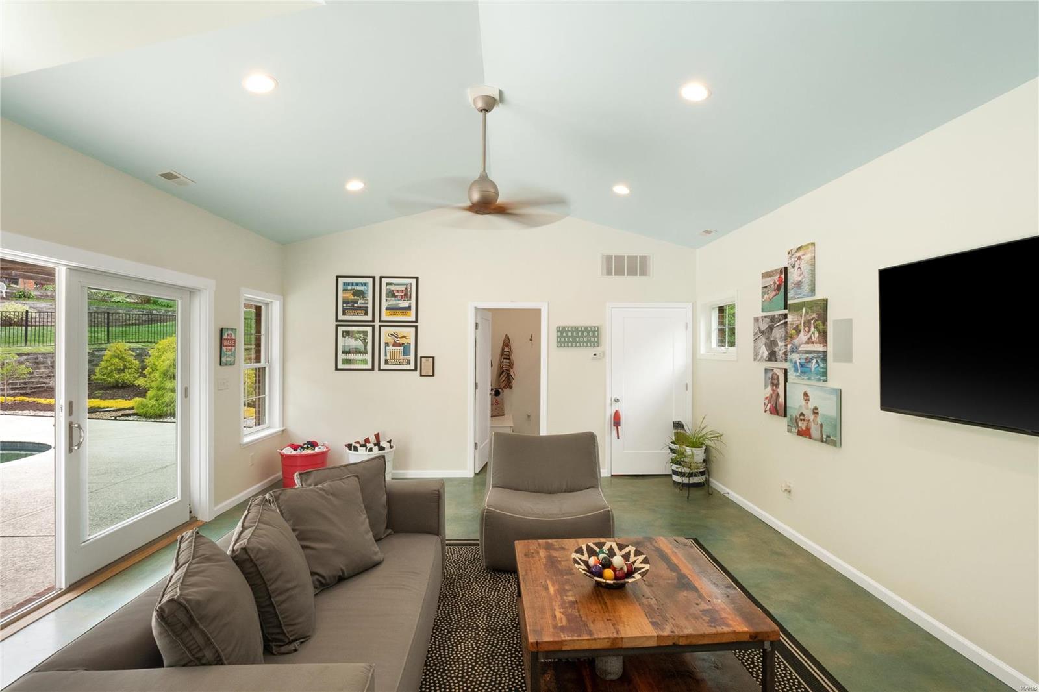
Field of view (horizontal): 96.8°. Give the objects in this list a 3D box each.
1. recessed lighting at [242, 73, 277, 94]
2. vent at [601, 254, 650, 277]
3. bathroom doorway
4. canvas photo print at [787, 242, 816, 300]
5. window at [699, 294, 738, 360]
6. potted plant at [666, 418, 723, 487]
[{"bbox_3d":[-1.474,-1.489,2.620,0.180,0.040,0.180,-13,1,-2],"label":"recessed lighting"},{"bbox_3d":[1.313,-0.981,5.649,0.640,0.295,0.025,0,0,-2],"label":"vent"},{"bbox_3d":[-0.134,0.533,5.657,0.980,2.110,0.140,0,0,-2],"label":"bathroom doorway"},{"bbox_3d":[2.213,-0.577,3.631,0.034,0.405,0.295,0,0,-2],"label":"canvas photo print"},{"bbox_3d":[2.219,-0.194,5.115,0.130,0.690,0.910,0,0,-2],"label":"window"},{"bbox_3d":[1.868,1.194,5.165,0.570,0.800,0.540,0,0,-2],"label":"potted plant"}]

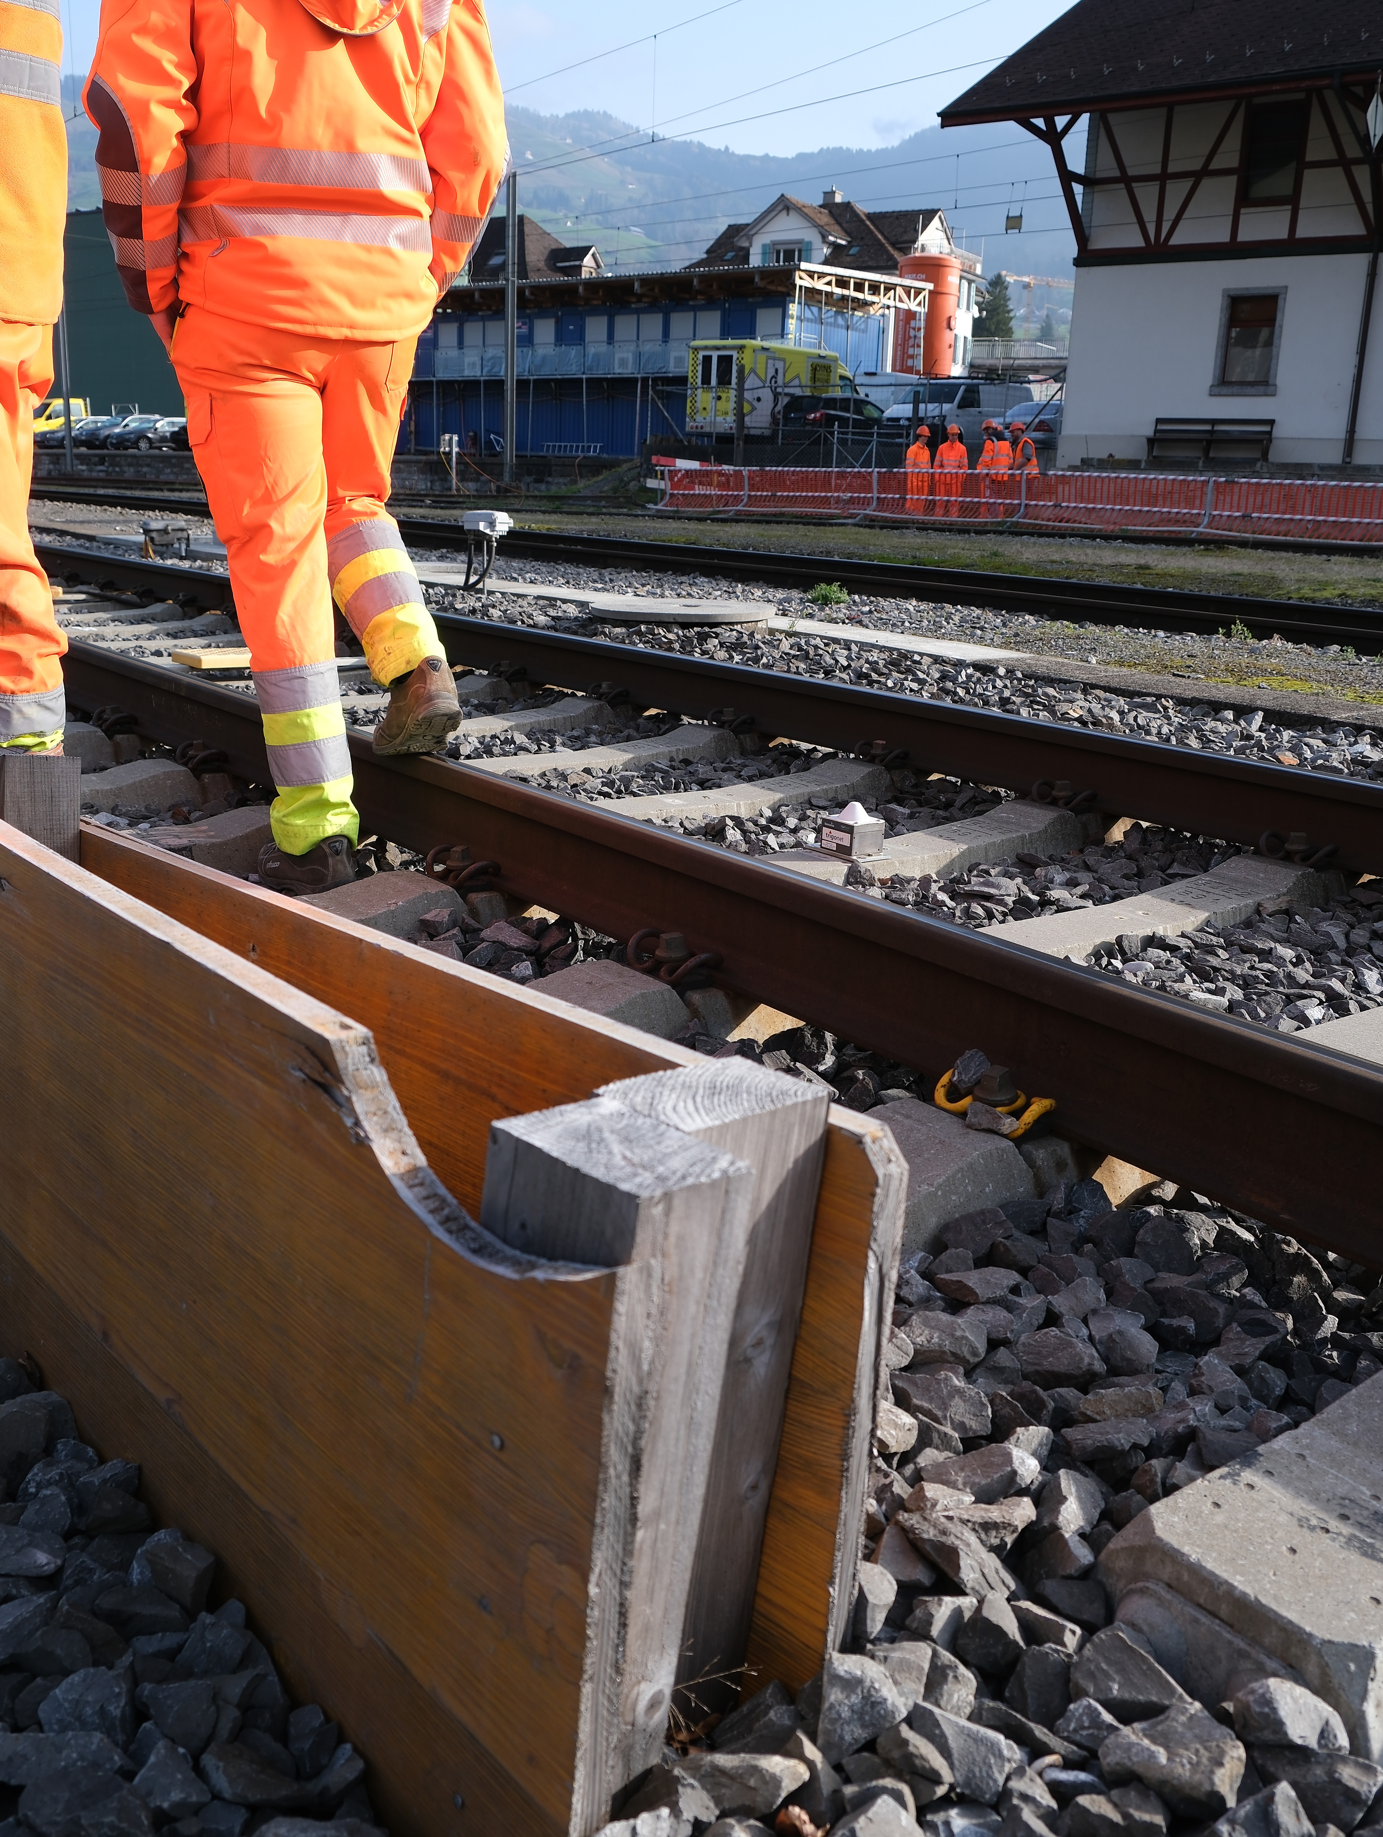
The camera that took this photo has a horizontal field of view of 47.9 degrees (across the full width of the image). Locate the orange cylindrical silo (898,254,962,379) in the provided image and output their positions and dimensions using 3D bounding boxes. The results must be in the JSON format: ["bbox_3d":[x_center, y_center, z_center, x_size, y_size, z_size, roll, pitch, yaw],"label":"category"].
[{"bbox_3d":[9.350,-22.404,62.458,2.380,7.700,2.380,2,15,0],"label":"orange cylindrical silo"}]

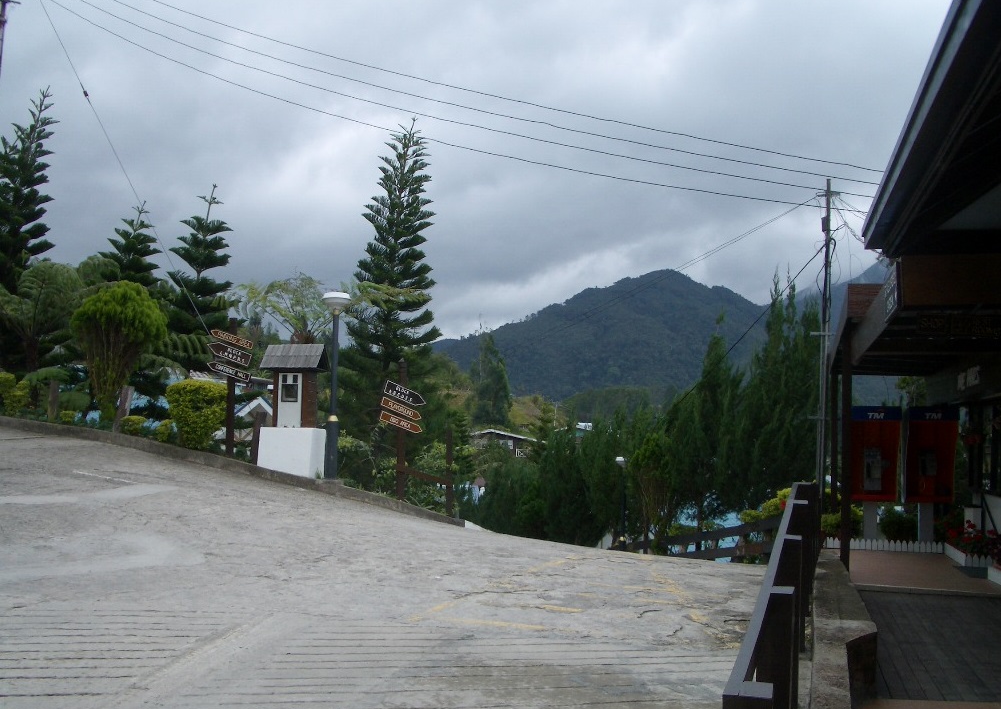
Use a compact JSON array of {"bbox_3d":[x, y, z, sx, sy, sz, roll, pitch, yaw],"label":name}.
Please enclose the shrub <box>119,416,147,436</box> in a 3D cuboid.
[{"bbox_3d":[-6.066,1.195,16.700,0.470,0.350,0.440,1,-2,0],"label":"shrub"}]

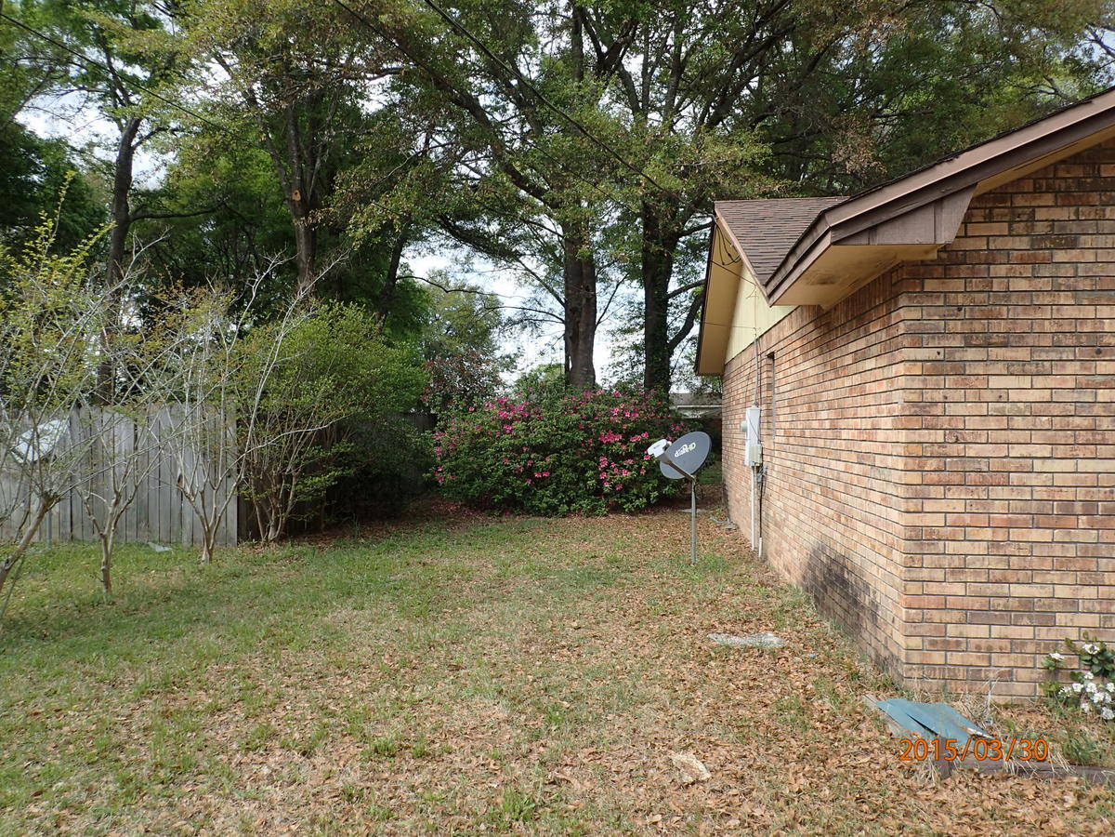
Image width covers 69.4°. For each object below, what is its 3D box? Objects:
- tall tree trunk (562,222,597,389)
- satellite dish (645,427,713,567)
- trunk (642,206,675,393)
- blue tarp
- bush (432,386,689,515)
[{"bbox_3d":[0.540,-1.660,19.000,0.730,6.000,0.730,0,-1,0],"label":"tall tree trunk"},{"bbox_3d":[1.200,0.780,8.080,0.720,1.380,0.620,1,-1,-36],"label":"satellite dish"},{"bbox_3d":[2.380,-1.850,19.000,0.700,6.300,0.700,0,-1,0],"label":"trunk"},{"bbox_3d":[1.610,1.285,3.460,0.360,0.070,0.520,0,-1,6],"label":"blue tarp"},{"bbox_3d":[0.100,0.530,14.500,4.600,2.100,2.600,0,-1,0],"label":"bush"}]

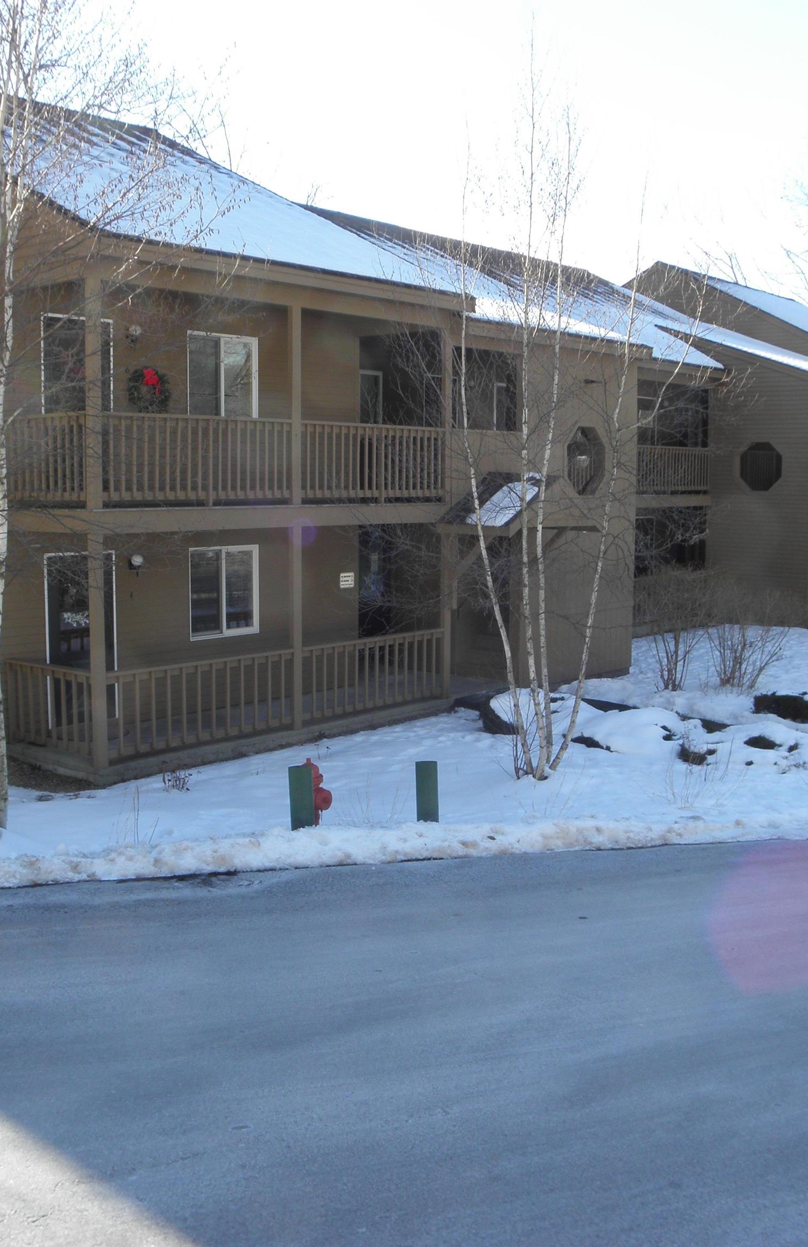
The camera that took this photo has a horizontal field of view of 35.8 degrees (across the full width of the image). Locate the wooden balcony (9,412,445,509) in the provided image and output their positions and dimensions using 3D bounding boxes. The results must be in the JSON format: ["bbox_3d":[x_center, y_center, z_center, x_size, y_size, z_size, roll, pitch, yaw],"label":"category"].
[{"bbox_3d":[-1.934,-1.969,15.514,1.682,1.015,5.779,6,9,42],"label":"wooden balcony"}]

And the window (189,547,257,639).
[{"bbox_3d":[-2.351,-0.413,16.548,0.100,1.194,1.176,6,9,42],"label":"window"}]

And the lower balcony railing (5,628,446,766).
[{"bbox_3d":[-1.958,0.734,15.836,1.709,0.984,5.779,6,9,42],"label":"lower balcony railing"}]

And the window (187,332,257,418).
[{"bbox_3d":[-2.324,-3.150,16.244,0.100,1.186,1.170,6,9,42],"label":"window"}]

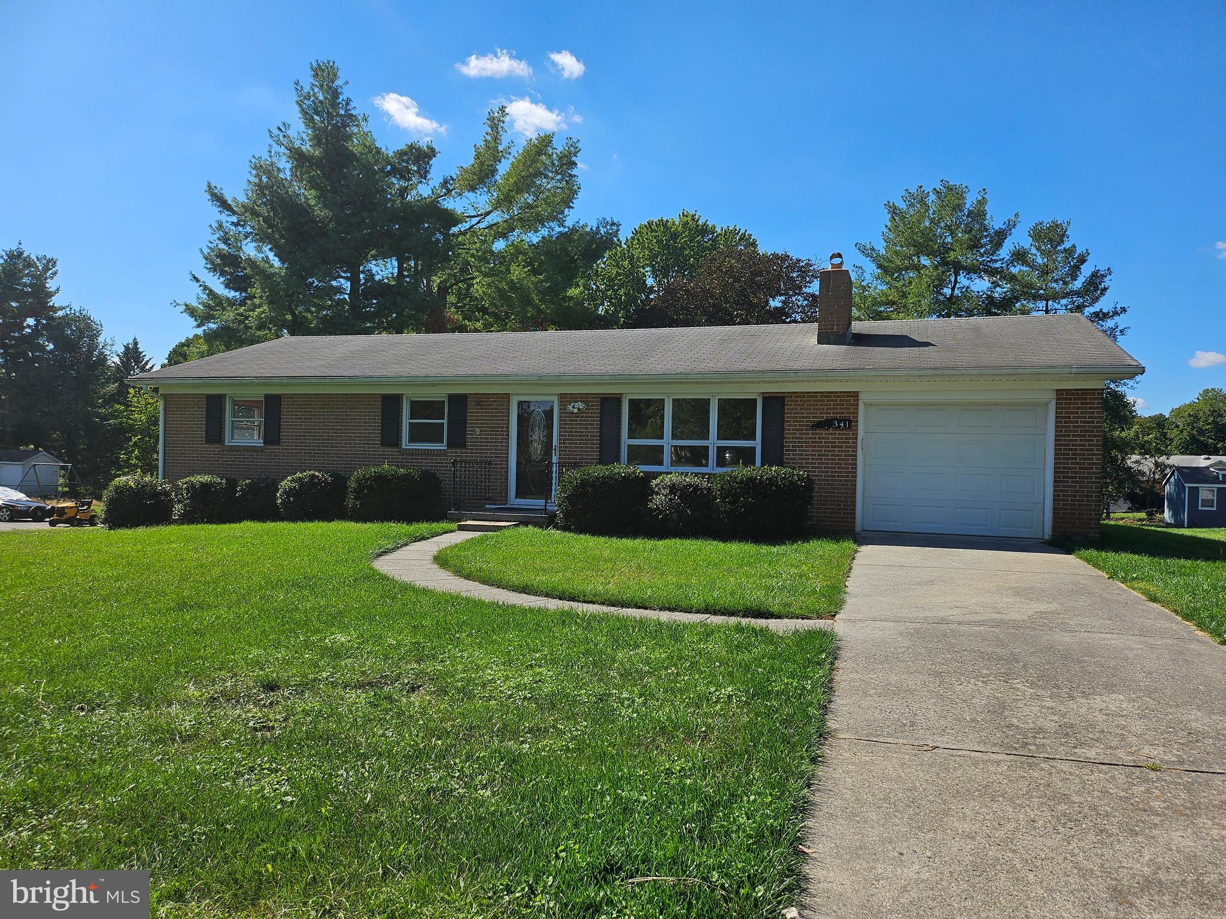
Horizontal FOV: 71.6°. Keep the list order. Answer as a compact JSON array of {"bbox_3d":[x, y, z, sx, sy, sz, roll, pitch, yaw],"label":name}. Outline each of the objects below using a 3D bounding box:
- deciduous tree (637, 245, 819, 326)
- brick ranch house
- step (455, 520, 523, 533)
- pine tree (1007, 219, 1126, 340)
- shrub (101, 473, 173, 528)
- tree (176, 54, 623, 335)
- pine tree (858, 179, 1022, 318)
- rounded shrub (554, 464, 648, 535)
[{"bbox_3d":[4.707,-3.334,35.002,7.424,11.039,7.300,1,0,0],"label":"deciduous tree"},{"bbox_3d":[0.075,-1.329,19.843,19.200,5.100,9.500,1,0,18],"label":"brick ranch house"},{"bbox_3d":[-2.093,1.151,14.329,0.950,0.130,0.460,1,0,18],"label":"step"},{"bbox_3d":[19.655,-4.035,37.002,4.561,12.901,5.000,1,0,0],"label":"pine tree"},{"bbox_3d":[-9.930,0.840,17.718,1.450,1.150,1.350,1,0,18],"label":"shrub"},{"bbox_3d":[-10.123,-8.175,39.002,19.320,20.255,14.000,1,0,0],"label":"tree"},{"bbox_3d":[14.355,-5.070,38.002,6.884,14.736,7.200,1,0,0],"label":"pine tree"},{"bbox_3d":[-0.184,0.649,14.332,1.550,1.160,1.400,1,0,18],"label":"rounded shrub"}]

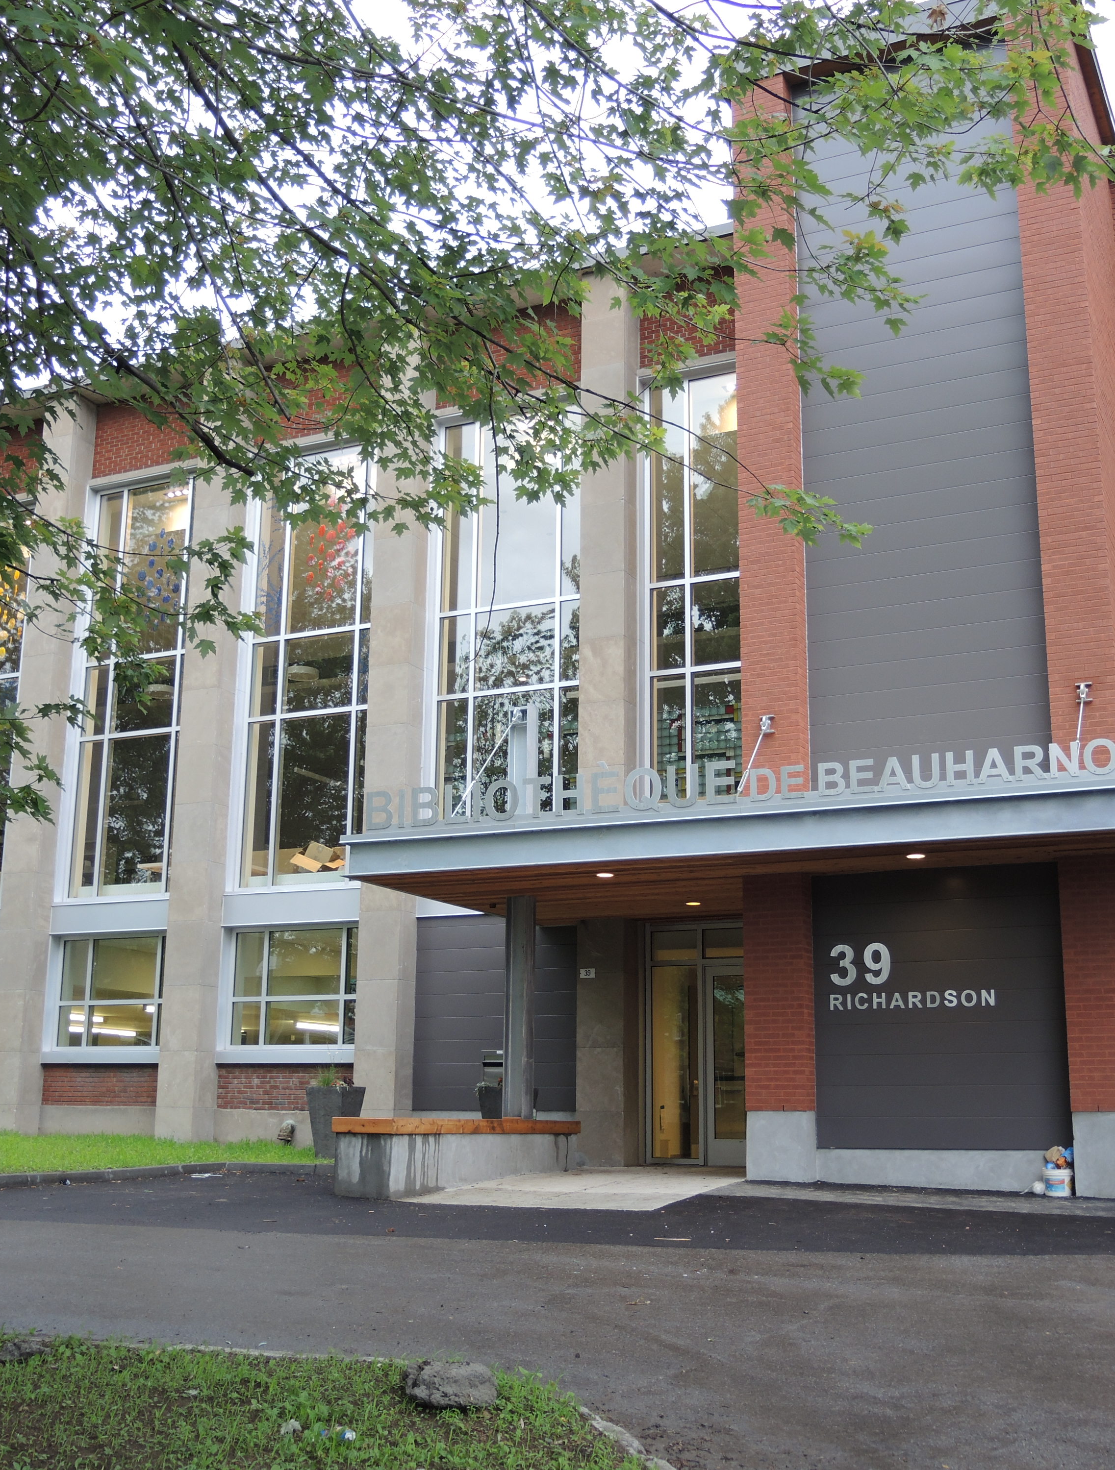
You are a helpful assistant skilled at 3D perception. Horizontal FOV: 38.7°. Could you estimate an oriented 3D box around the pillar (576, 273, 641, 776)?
[{"bbox_3d":[0.706,-2.211,21.161,0.626,8.329,0.507,-6,-14,25],"label":"pillar"}]

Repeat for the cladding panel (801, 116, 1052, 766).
[{"bbox_3d":[3.842,-3.424,17.153,2.535,8.346,0.100,-6,-15,25],"label":"cladding panel"}]

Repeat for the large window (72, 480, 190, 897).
[{"bbox_3d":[-6.592,-0.839,25.284,2.652,6.926,0.250,-6,-15,25],"label":"large window"}]

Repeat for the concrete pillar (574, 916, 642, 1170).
[{"bbox_3d":[0.639,3.829,19.760,0.626,2.999,0.492,-6,-14,25],"label":"concrete pillar"}]

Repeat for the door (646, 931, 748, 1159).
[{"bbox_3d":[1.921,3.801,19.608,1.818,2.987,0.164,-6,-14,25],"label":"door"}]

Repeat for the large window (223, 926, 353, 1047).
[{"bbox_3d":[-3.618,3.554,22.434,2.533,1.782,0.179,-6,-14,25],"label":"large window"}]

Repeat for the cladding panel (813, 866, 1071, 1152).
[{"bbox_3d":[3.595,2.568,14.948,2.399,2.628,0.119,-6,-14,25],"label":"cladding panel"}]

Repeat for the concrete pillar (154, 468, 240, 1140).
[{"bbox_3d":[-5.195,0.176,23.520,0.603,11.324,0.507,-6,-14,25],"label":"concrete pillar"}]

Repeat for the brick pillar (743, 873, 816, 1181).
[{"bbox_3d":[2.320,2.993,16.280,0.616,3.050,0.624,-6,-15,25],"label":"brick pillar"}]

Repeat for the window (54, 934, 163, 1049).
[{"bbox_3d":[-6.644,3.905,24.171,2.652,1.711,0.250,-6,-15,25],"label":"window"}]

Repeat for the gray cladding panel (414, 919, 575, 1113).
[{"bbox_3d":[-0.777,3.687,21.106,2.636,2.582,0.100,-6,-15,25],"label":"gray cladding panel"}]

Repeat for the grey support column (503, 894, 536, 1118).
[{"bbox_3d":[-0.405,3.012,17.548,0.222,2.401,0.270,-6,-14,26],"label":"grey support column"}]

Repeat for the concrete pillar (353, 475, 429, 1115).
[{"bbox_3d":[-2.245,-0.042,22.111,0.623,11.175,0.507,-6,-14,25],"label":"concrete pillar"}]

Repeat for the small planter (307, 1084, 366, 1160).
[{"bbox_3d":[-2.820,4.906,20.066,0.530,0.879,0.515,-6,-15,25],"label":"small planter"}]

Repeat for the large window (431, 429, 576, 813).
[{"bbox_3d":[-0.618,-1.429,22.487,2.621,6.926,0.250,-6,-15,25],"label":"large window"}]

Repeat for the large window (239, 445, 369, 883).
[{"bbox_3d":[-3.535,-1.102,23.493,2.608,6.727,0.179,-6,-14,25],"label":"large window"}]

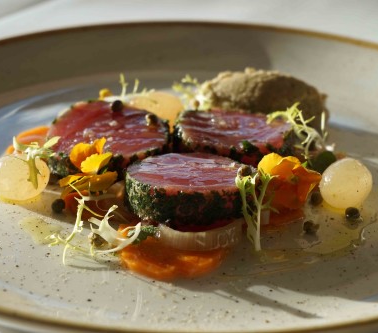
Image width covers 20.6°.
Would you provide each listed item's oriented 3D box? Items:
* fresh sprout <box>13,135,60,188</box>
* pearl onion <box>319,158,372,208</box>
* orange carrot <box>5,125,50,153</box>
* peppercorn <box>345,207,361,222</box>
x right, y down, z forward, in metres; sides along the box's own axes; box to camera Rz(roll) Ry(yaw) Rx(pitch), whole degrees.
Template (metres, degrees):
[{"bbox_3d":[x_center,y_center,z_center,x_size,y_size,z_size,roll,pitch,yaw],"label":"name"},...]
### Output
[{"bbox_3d":[-0.058,-0.002,0.394,0.018,0.018,0.013,1,25,0],"label":"fresh sprout"},{"bbox_3d":[0.061,0.006,0.403,0.019,0.019,0.019,1,25,0],"label":"pearl onion"},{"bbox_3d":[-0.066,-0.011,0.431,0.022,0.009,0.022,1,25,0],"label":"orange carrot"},{"bbox_3d":[0.060,0.018,0.382,0.006,0.005,0.006,1,25,0],"label":"peppercorn"}]

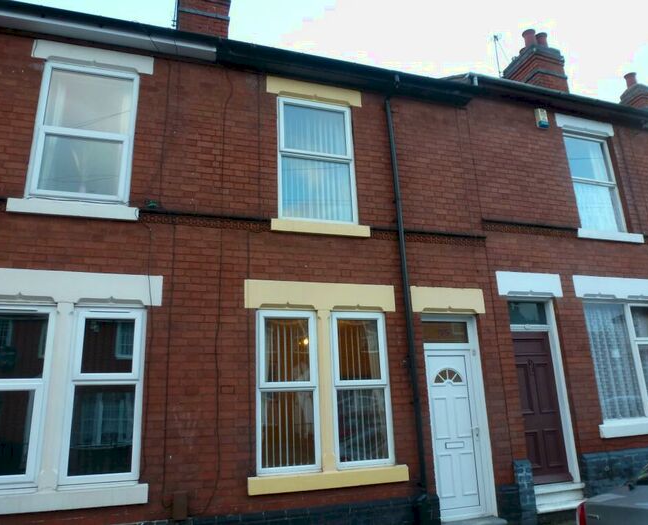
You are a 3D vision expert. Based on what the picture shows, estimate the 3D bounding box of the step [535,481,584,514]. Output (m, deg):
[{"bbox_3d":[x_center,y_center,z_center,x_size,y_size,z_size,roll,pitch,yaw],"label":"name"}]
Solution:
[{"bbox_3d":[2.837,2.901,6.029,0.800,0.310,0.320,3,-16,-17],"label":"step"}]

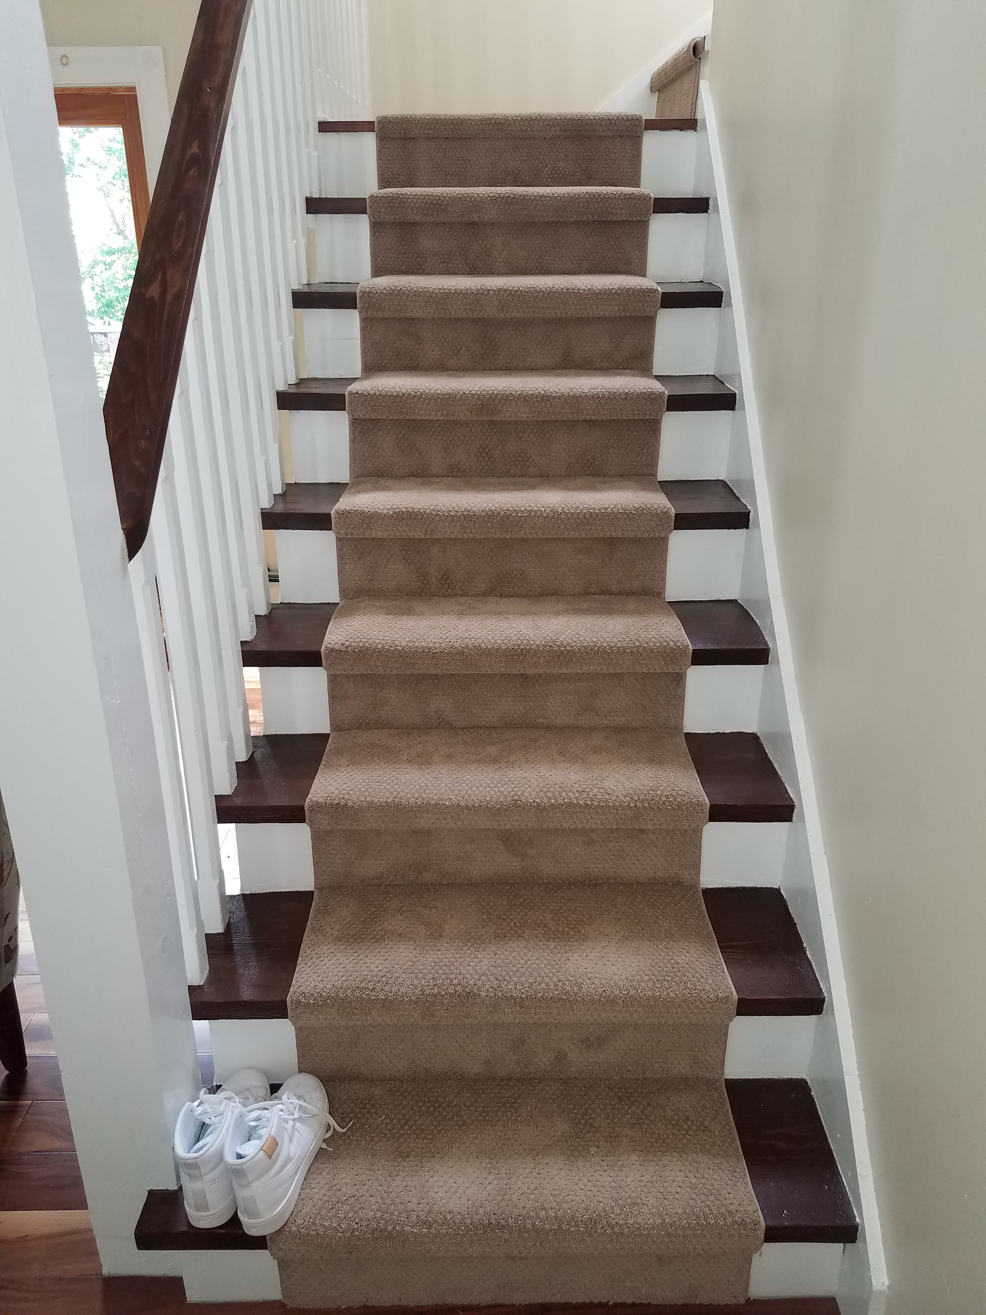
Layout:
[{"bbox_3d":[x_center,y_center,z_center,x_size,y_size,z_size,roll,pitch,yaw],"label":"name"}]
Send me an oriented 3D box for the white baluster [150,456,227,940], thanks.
[{"bbox_3d":[-0.469,0.071,1.517,0.031,0.839,0.035,0,23,1],"label":"white baluster"}]

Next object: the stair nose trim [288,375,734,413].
[{"bbox_3d":[0.025,-0.613,2.284,1.015,0.040,0.275,0,24,0],"label":"stair nose trim"}]

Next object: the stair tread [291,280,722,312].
[{"bbox_3d":[0.031,-0.866,2.363,0.975,0.036,0.263,0,23,1],"label":"stair tread"}]

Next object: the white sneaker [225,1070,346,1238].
[{"bbox_3d":[-0.319,0.715,1.515,0.106,0.132,0.272,2,24,4],"label":"white sneaker"}]

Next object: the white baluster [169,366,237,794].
[{"bbox_3d":[-0.492,-0.116,1.653,0.041,0.775,0.041,0,23,-1],"label":"white baluster"}]

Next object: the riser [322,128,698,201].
[{"bbox_3d":[0.042,-1.350,2.730,1.027,0.174,0.020,0,23,-1],"label":"riser"}]

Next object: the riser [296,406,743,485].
[{"bbox_3d":[0.035,-0.467,2.166,0.960,0.158,0.019,0,23,1],"label":"riser"}]

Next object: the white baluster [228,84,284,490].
[{"bbox_3d":[-0.477,-0.760,1.995,0.034,0.867,0.034,0,24,0],"label":"white baluster"}]

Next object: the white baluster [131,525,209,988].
[{"bbox_3d":[-0.494,0.174,1.492,0.041,0.775,0.041,0,23,-1],"label":"white baluster"}]

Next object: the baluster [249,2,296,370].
[{"bbox_3d":[-0.477,-1.038,2.136,0.034,0.867,0.034,0,24,0],"label":"baluster"}]

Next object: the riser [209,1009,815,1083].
[{"bbox_3d":[0.028,0.615,1.597,0.960,0.158,0.019,0,23,1],"label":"riser"}]

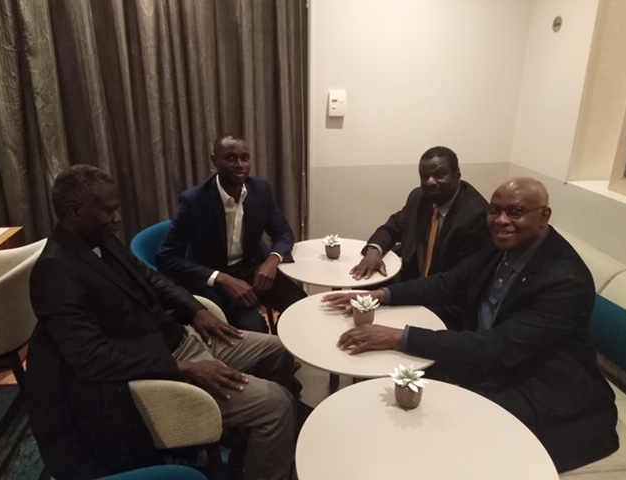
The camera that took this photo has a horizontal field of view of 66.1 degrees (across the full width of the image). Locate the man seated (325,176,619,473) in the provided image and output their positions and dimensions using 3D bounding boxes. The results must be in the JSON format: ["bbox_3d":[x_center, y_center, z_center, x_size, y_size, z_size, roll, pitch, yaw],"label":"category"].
[{"bbox_3d":[0.570,0.423,1.697,0.920,1.250,0.660,-3,20,-9],"label":"man seated"}]

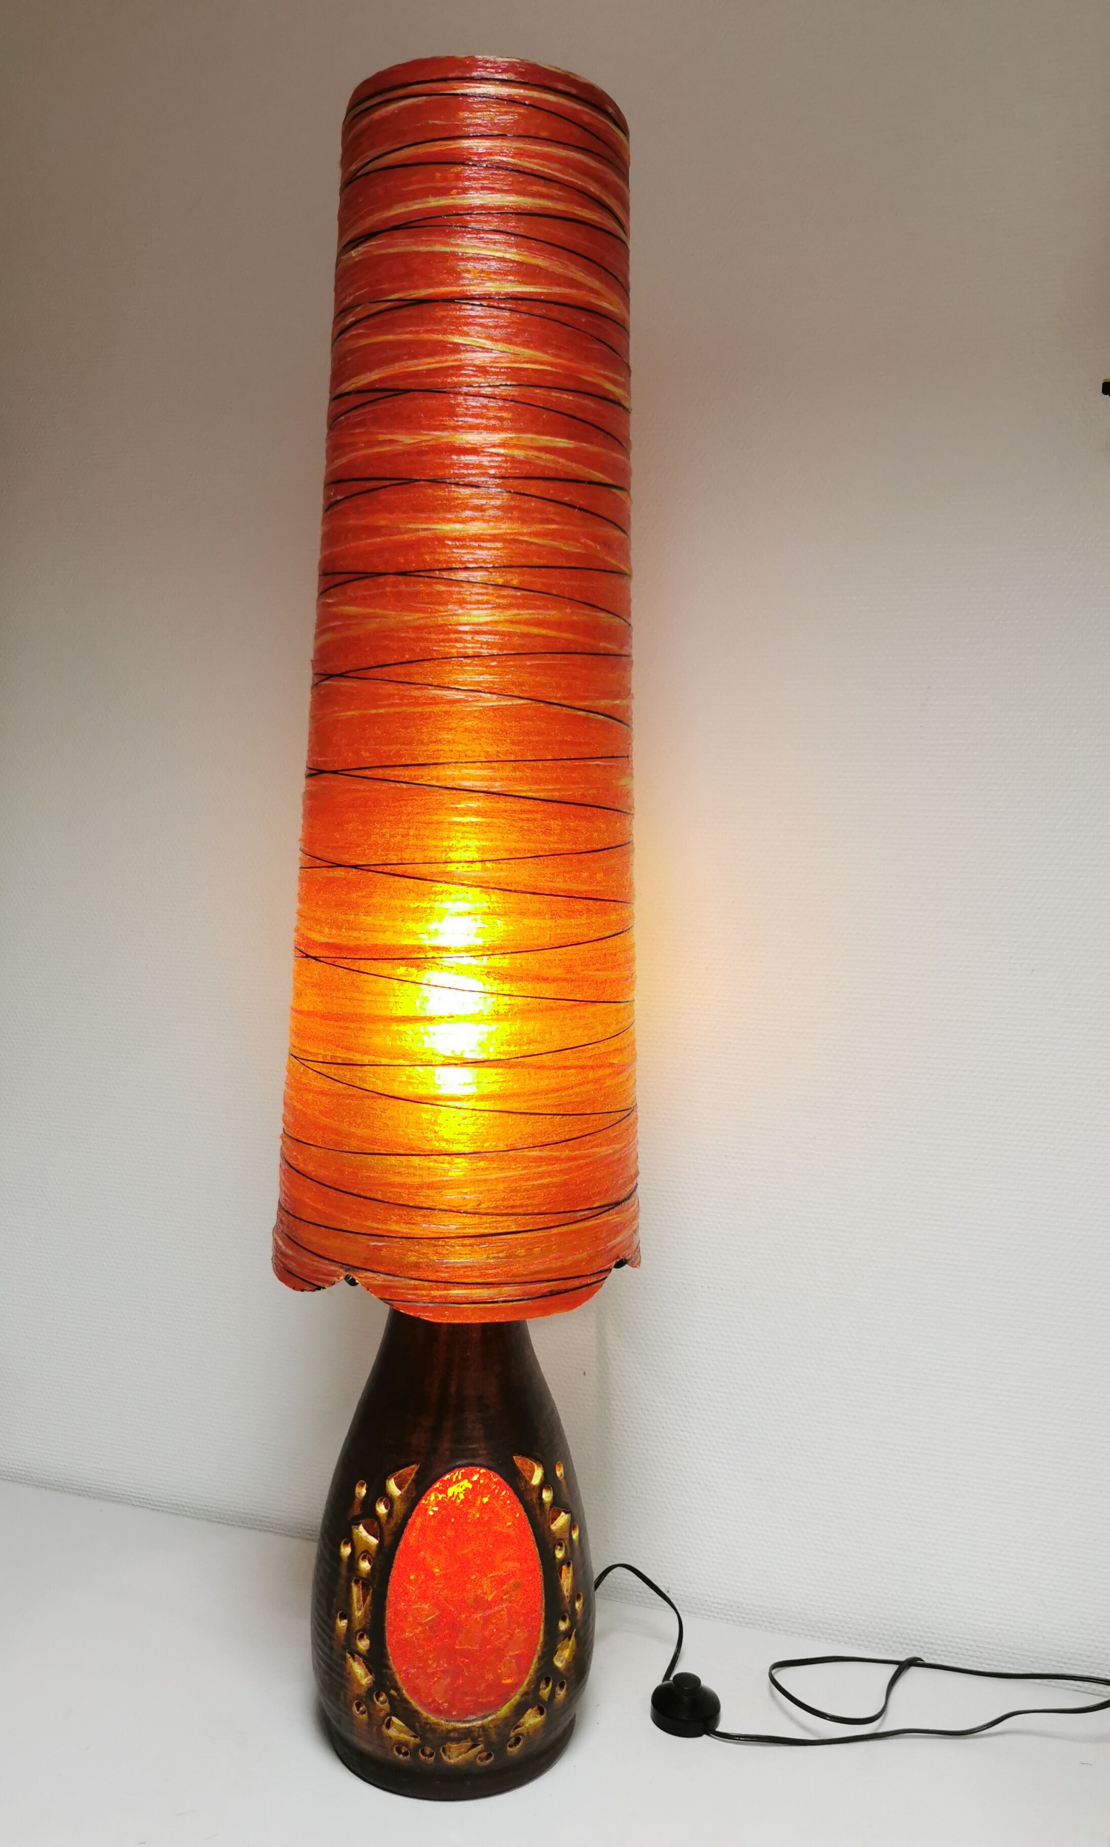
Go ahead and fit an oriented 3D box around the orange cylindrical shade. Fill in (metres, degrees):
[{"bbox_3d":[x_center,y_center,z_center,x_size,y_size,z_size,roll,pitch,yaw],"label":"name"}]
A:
[{"bbox_3d":[-0.066,-0.170,1.157,0.301,0.898,0.301,2,5,0],"label":"orange cylindrical shade"}]

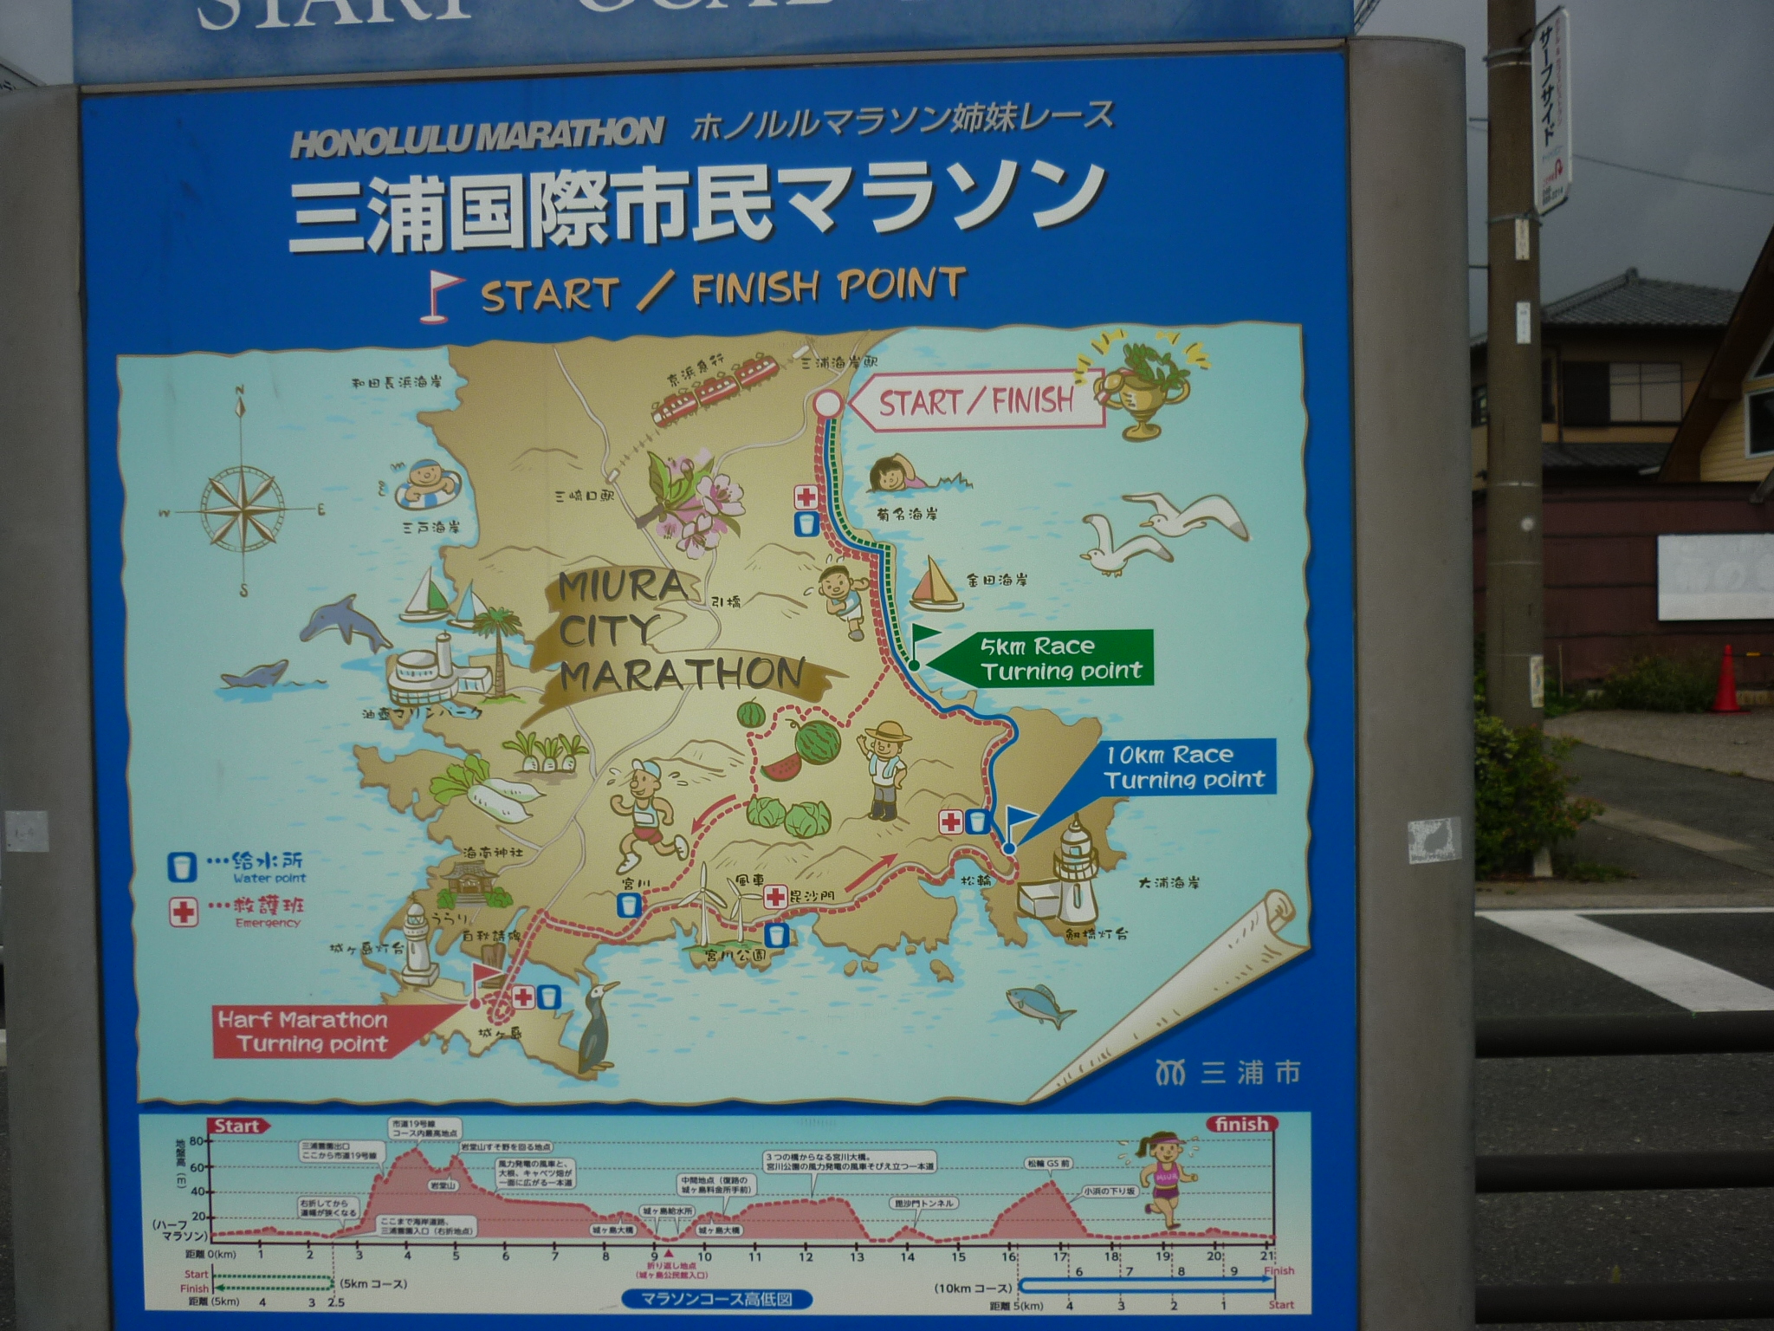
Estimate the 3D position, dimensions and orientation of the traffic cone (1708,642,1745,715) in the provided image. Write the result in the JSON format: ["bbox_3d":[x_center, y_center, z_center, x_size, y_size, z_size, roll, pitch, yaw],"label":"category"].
[{"bbox_3d":[8.540,0.142,17.150,0.390,0.700,0.390,0,1,18],"label":"traffic cone"}]

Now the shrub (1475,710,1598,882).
[{"bbox_3d":[3.680,0.770,10.150,1.080,0.970,0.920,-1,1,0],"label":"shrub"}]

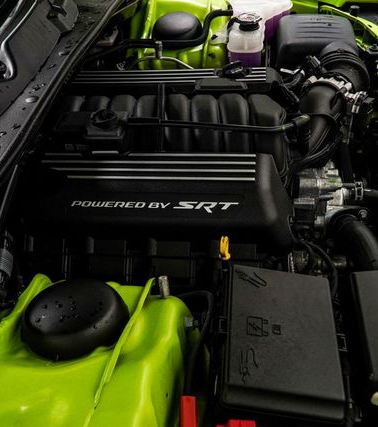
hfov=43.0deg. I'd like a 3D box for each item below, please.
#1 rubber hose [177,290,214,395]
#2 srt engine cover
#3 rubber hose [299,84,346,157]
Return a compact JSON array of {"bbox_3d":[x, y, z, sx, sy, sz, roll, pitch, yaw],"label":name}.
[{"bbox_3d":[0.010,0.202,0.750,0.055,0.110,0.130,2,43,8],"label":"rubber hose"},{"bbox_3d":[-0.058,-0.029,0.929,0.500,0.100,0.190,2,43,8],"label":"srt engine cover"},{"bbox_3d":[0.297,-0.207,1.070,0.100,0.115,0.170,11,45,17],"label":"rubber hose"}]

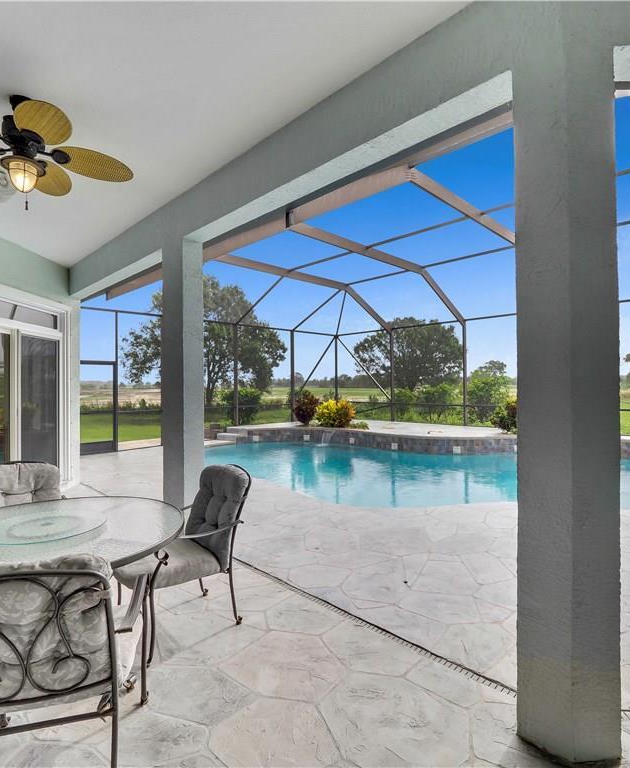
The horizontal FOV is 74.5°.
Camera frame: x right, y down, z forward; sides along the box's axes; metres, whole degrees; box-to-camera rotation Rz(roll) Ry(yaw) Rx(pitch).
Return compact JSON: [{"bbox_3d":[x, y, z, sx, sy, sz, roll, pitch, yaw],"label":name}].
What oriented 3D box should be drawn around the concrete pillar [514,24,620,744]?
[{"bbox_3d":[1.071,0.064,1.809,0.340,2.930,0.280,-1,-1,19],"label":"concrete pillar"}]

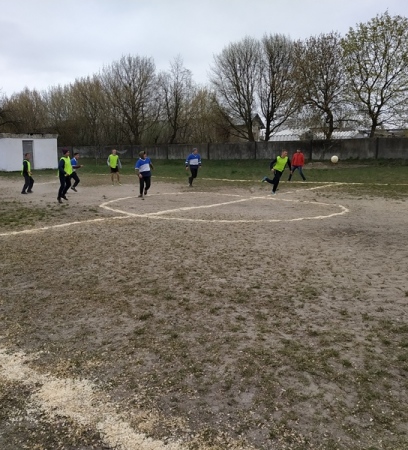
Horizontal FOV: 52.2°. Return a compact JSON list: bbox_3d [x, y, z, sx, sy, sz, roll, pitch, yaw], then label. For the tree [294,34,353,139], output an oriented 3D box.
[{"bbox_3d":[12.021,-12.870,41.875,5.834,12.201,5.543,0,10,0],"label":"tree"}]

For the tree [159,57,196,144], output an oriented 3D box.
[{"bbox_3d":[-3.482,-14.867,52.692,4.558,12.730,4.330,0,10,0],"label":"tree"}]

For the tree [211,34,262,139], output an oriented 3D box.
[{"bbox_3d":[3.479,-14.198,46.715,5.723,13.296,5.437,0,10,0],"label":"tree"}]

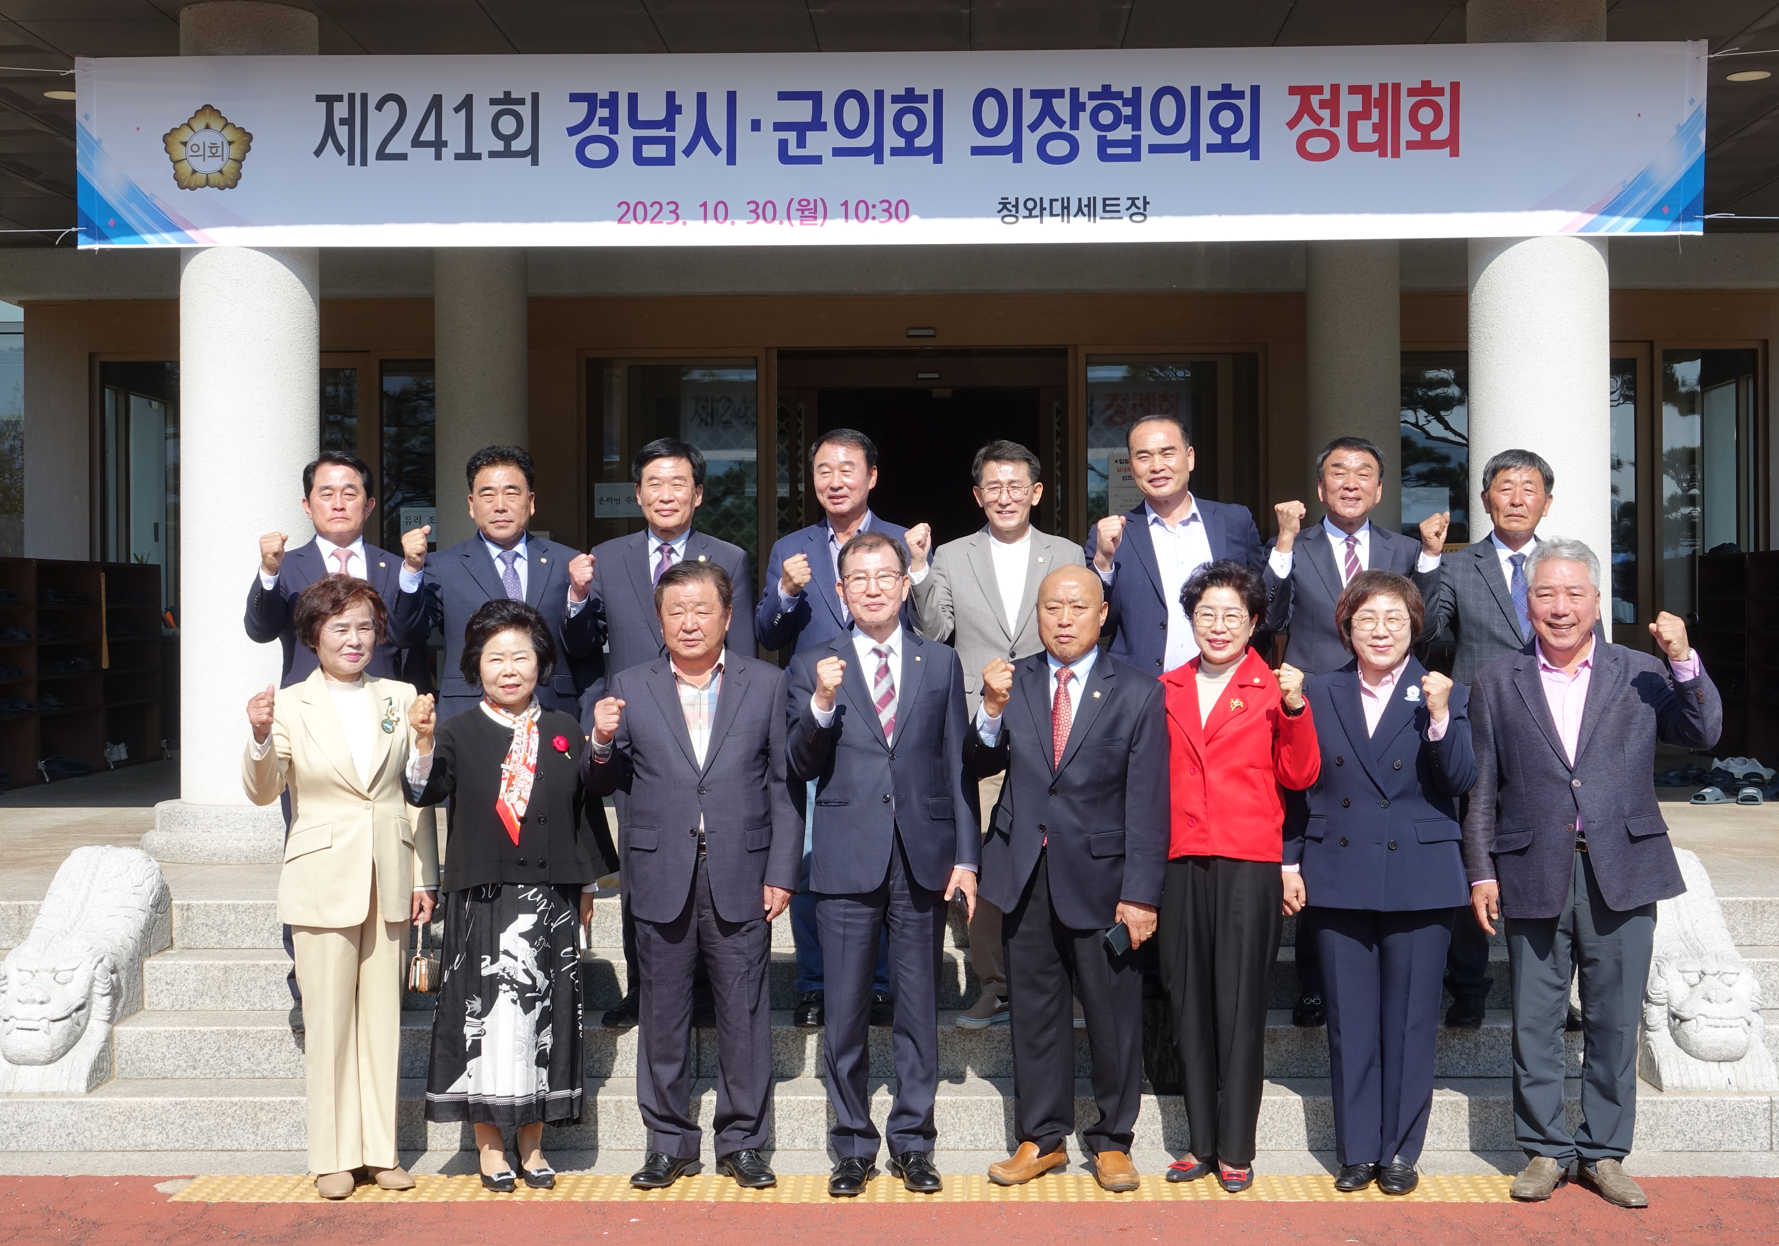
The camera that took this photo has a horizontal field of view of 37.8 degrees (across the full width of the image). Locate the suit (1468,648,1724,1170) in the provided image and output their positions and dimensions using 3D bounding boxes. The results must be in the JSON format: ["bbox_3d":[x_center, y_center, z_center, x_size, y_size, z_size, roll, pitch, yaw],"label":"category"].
[{"bbox_3d":[1.799,0.712,6.646,0.654,1.350,0.380,0,0,6],"label":"suit"}]

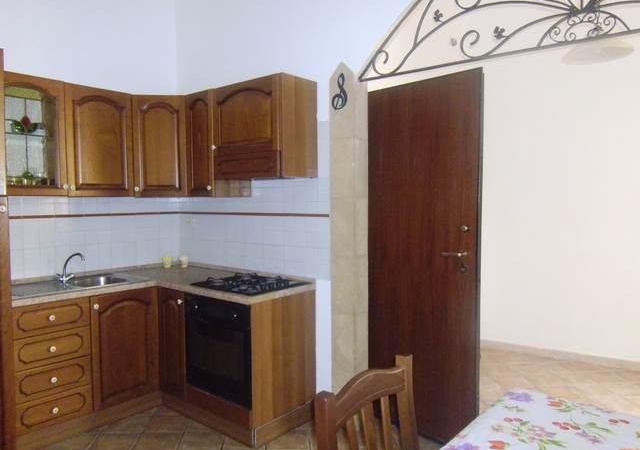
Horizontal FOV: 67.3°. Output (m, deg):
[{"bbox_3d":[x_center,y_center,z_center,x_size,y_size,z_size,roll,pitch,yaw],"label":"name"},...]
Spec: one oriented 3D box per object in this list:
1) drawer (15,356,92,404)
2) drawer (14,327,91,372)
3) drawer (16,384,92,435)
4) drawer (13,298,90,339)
[{"bbox_3d":[-1.659,0.875,2.873,0.400,0.181,0.406,2,3,40],"label":"drawer"},{"bbox_3d":[-1.659,0.697,2.866,0.400,0.176,0.406,2,3,40],"label":"drawer"},{"bbox_3d":[-1.658,1.050,2.881,0.400,0.168,0.406,2,3,40],"label":"drawer"},{"bbox_3d":[-1.660,0.519,2.858,0.400,0.181,0.406,2,3,40],"label":"drawer"}]

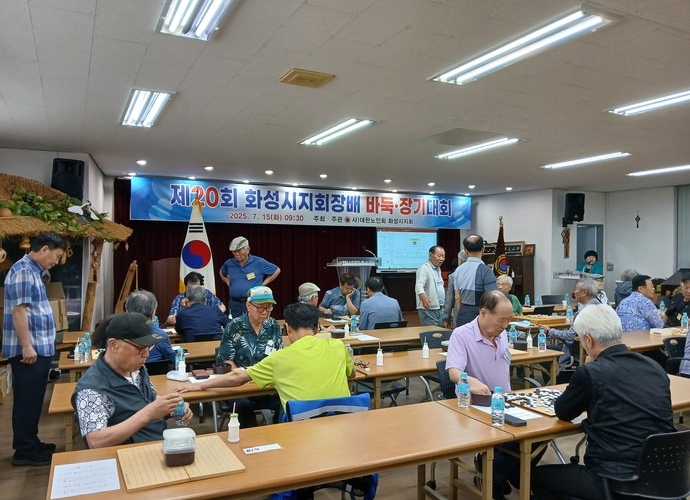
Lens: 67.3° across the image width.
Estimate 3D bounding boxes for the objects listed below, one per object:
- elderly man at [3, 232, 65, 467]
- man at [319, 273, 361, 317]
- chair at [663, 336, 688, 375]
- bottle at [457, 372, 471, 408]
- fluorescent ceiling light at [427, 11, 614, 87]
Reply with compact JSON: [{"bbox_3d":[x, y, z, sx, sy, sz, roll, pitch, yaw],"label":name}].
[{"bbox_3d":[-2.321,0.713,3.858,0.420,1.690,0.500,0,0,-25],"label":"elderly man"},{"bbox_3d":[-0.059,0.941,6.698,0.540,1.260,0.750,0,0,-25],"label":"man"},{"bbox_3d":[2.978,1.166,4.314,0.500,0.800,0.550,0,0,-26],"label":"chair"},{"bbox_3d":[0.629,0.739,2.735,0.063,0.176,0.063,0,0,0],"label":"bottle"},{"bbox_3d":[0.999,-1.222,3.155,0.300,0.080,1.250,0,0,-27],"label":"fluorescent ceiling light"}]

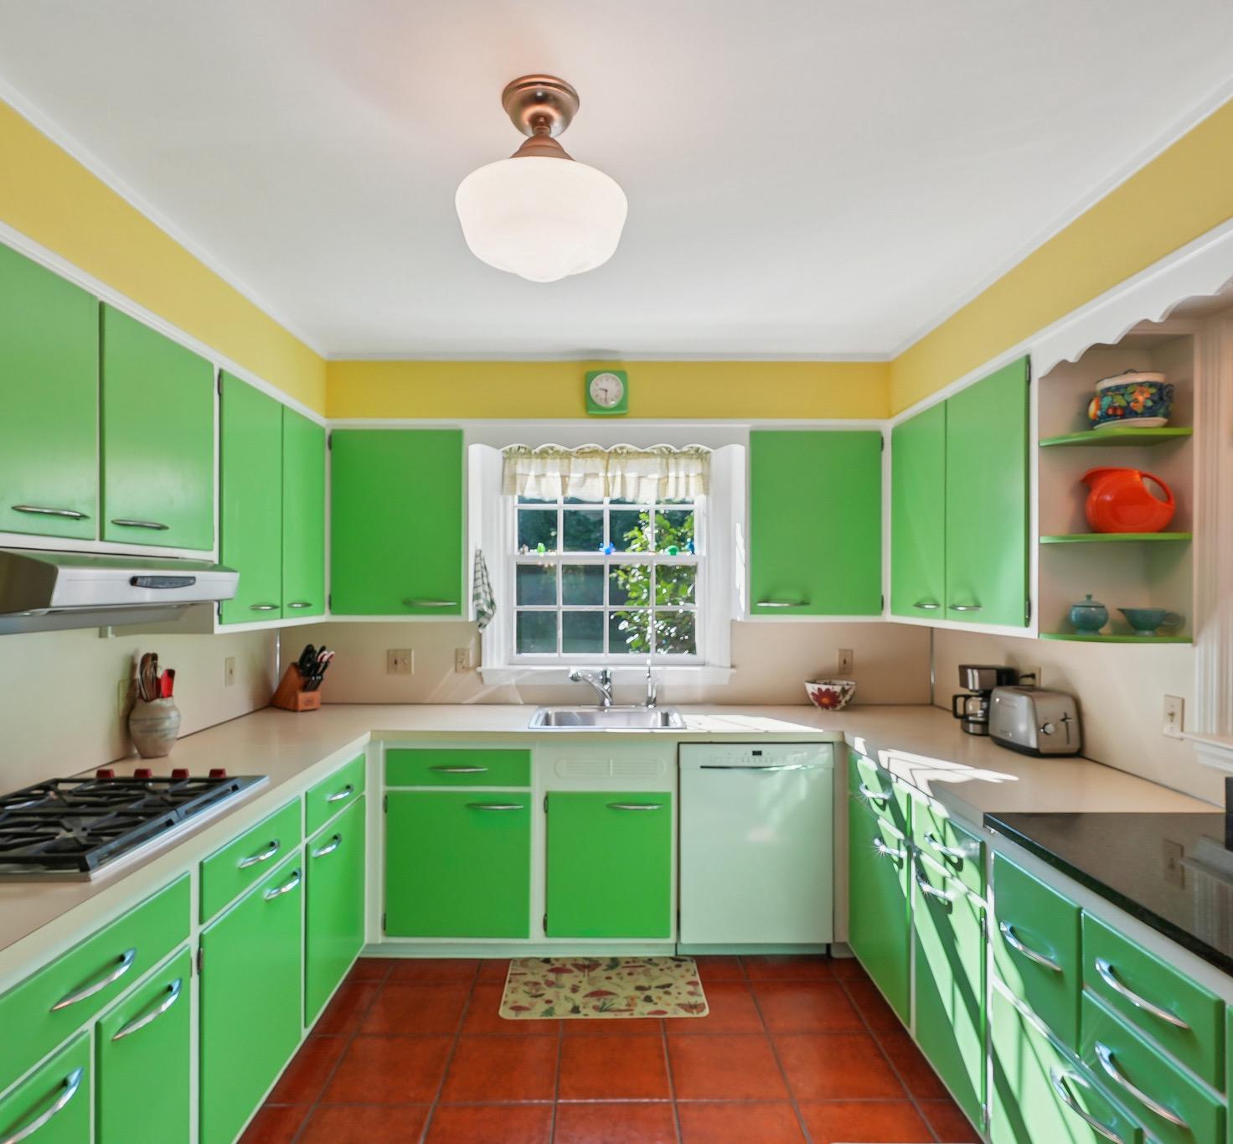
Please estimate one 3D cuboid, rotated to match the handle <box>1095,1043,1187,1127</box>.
[{"bbox_3d":[0.895,0.881,1.324,0.036,0.022,0.228,0,-1,-1],"label":"handle"}]

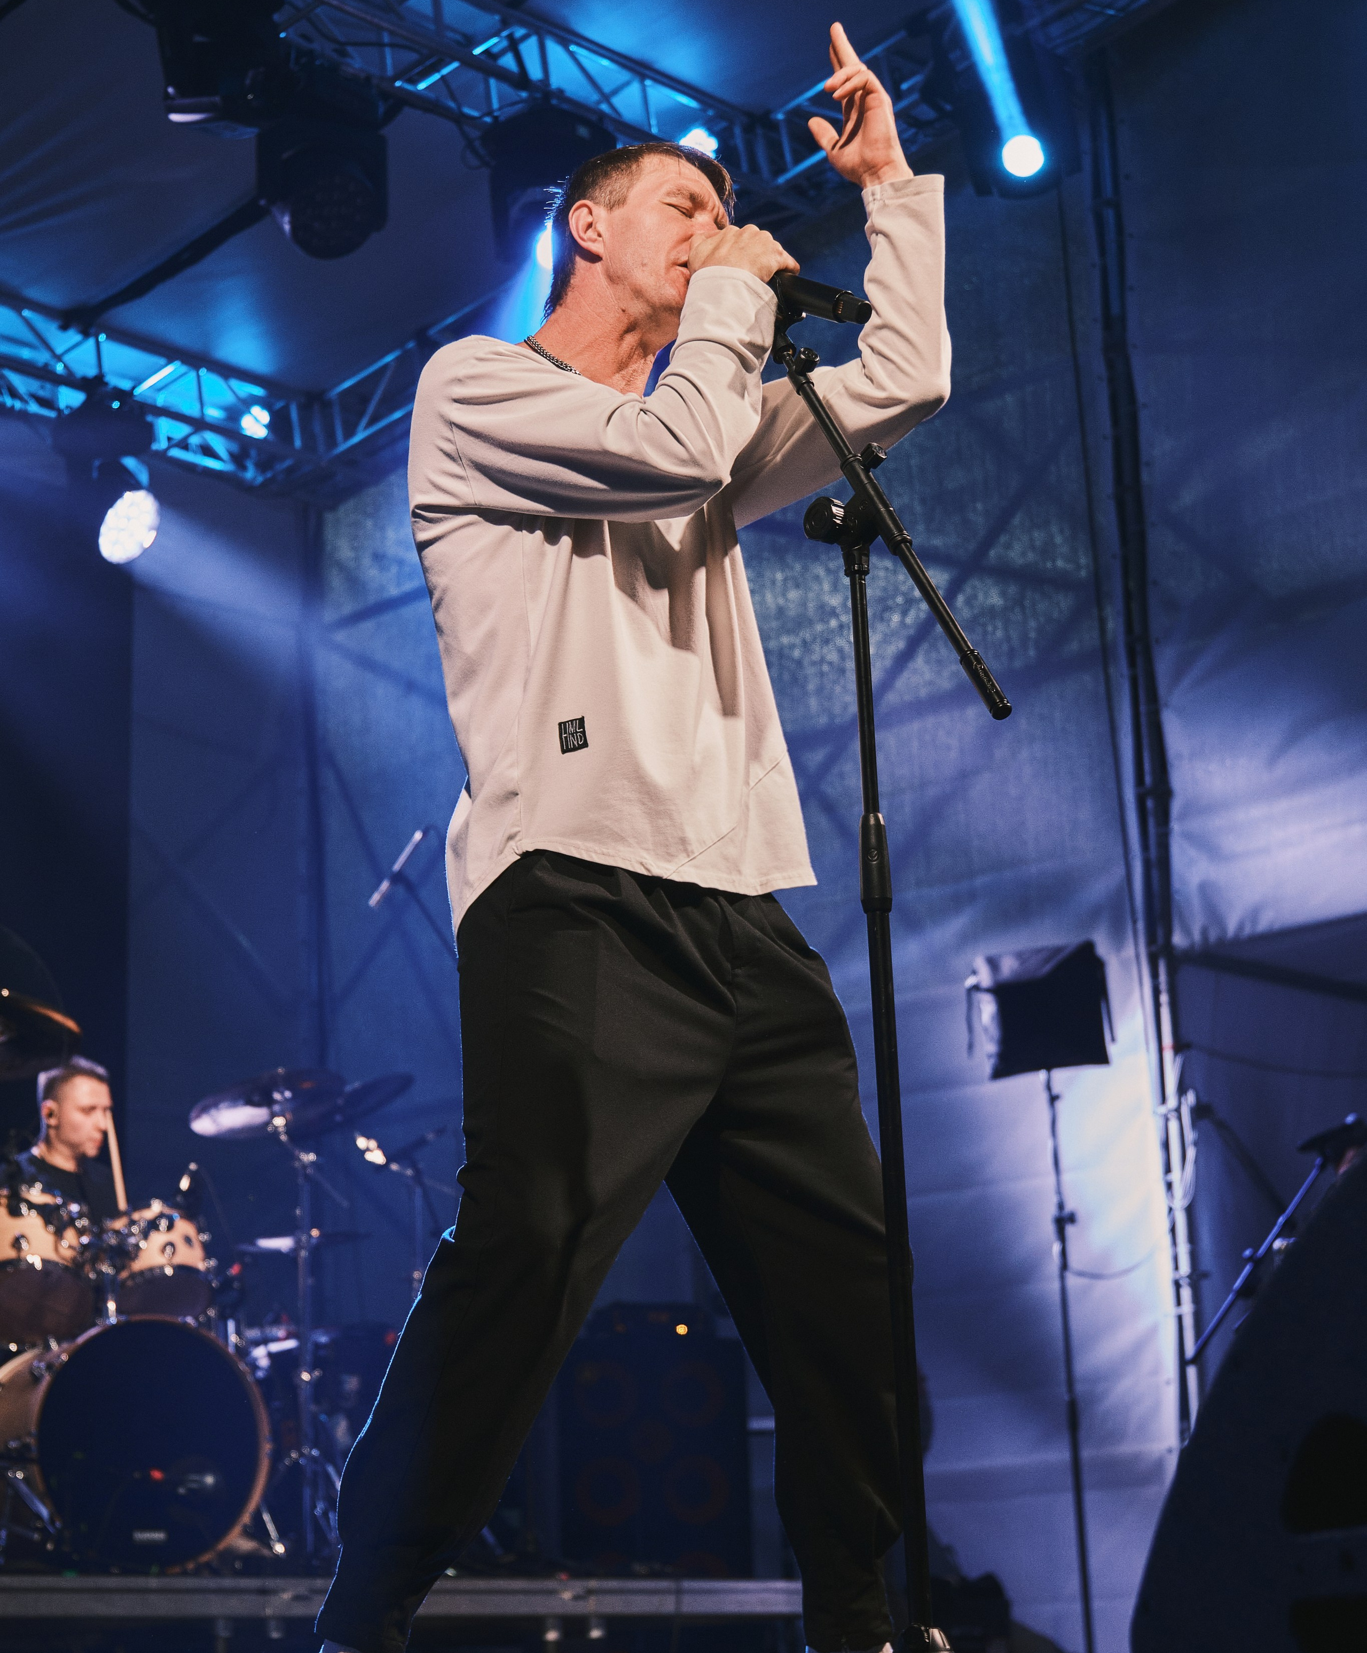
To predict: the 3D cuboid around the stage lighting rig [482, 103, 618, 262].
[{"bbox_3d":[-0.403,-1.902,8.124,0.380,0.440,0.290,-5,-17,11],"label":"stage lighting rig"}]

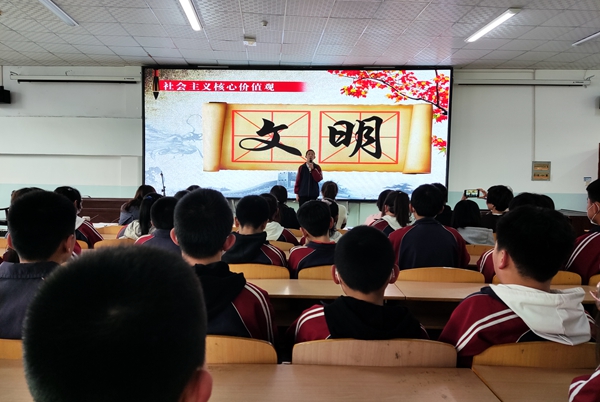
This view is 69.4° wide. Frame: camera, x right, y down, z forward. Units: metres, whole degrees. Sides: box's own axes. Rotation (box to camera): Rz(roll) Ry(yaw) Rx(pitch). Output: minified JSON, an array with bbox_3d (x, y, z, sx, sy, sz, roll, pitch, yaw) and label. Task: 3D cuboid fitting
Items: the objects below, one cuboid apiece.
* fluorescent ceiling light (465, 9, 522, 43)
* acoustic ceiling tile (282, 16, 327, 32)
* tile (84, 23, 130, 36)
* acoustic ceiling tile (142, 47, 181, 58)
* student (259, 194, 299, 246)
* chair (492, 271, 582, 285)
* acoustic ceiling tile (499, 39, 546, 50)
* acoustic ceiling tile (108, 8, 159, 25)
[{"bbox_3d":[2.722,-2.483,6.165,0.145,0.070,1.240,1,3,-4],"label":"fluorescent ceiling light"},{"bbox_3d":[0.073,-2.567,6.242,0.595,0.020,0.595,1,3,-4],"label":"acoustic ceiling tile"},{"bbox_3d":[-2.962,-2.638,6.625,0.595,0.020,0.595,1,3,-4],"label":"tile"},{"bbox_3d":[-2.448,-2.695,7.863,0.595,0.020,0.595,1,3,-4],"label":"acoustic ceiling tile"},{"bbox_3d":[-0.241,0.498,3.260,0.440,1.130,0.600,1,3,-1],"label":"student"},{"bbox_3d":[1.173,0.729,2.408,0.450,0.820,0.500,1,3,0],"label":"chair"},{"bbox_3d":[3.621,-2.554,7.098,0.595,0.020,0.595,1,3,-4],"label":"acoustic ceiling tile"},{"bbox_3d":[-2.321,-2.597,6.071,0.595,0.020,0.595,1,3,-4],"label":"acoustic ceiling tile"}]

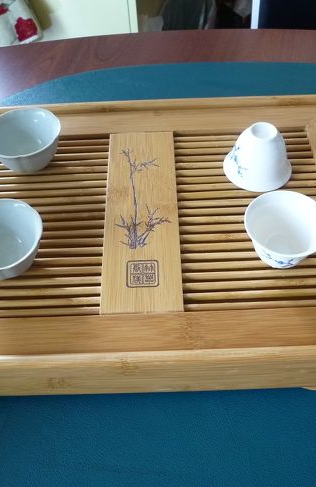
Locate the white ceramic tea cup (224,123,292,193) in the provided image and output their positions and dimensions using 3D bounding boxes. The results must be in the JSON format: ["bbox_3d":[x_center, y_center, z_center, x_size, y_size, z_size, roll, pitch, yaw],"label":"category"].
[{"bbox_3d":[0.089,-0.081,0.404,0.060,0.042,0.060,-1,54,2],"label":"white ceramic tea cup"}]

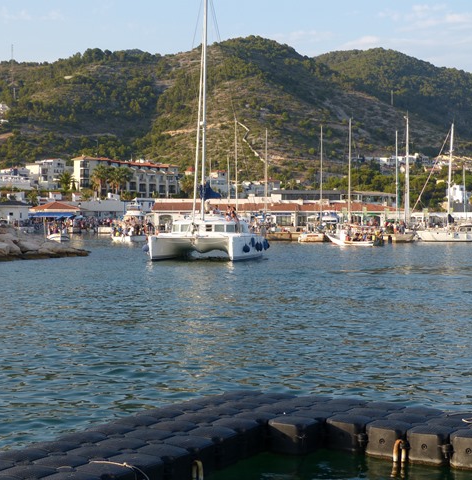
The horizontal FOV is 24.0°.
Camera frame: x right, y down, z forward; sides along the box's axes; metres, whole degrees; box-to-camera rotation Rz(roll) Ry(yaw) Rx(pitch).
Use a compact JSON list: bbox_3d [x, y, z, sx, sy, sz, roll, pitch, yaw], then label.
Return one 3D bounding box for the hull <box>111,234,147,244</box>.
[{"bbox_3d":[-13.889,-0.115,142.000,2.200,1.000,5.600,-1,1,-38],"label":"hull"}]

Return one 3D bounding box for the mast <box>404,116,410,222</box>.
[{"bbox_3d":[22.559,-9.016,146.000,0.280,15.300,0.280,0,1,0],"label":"mast"}]

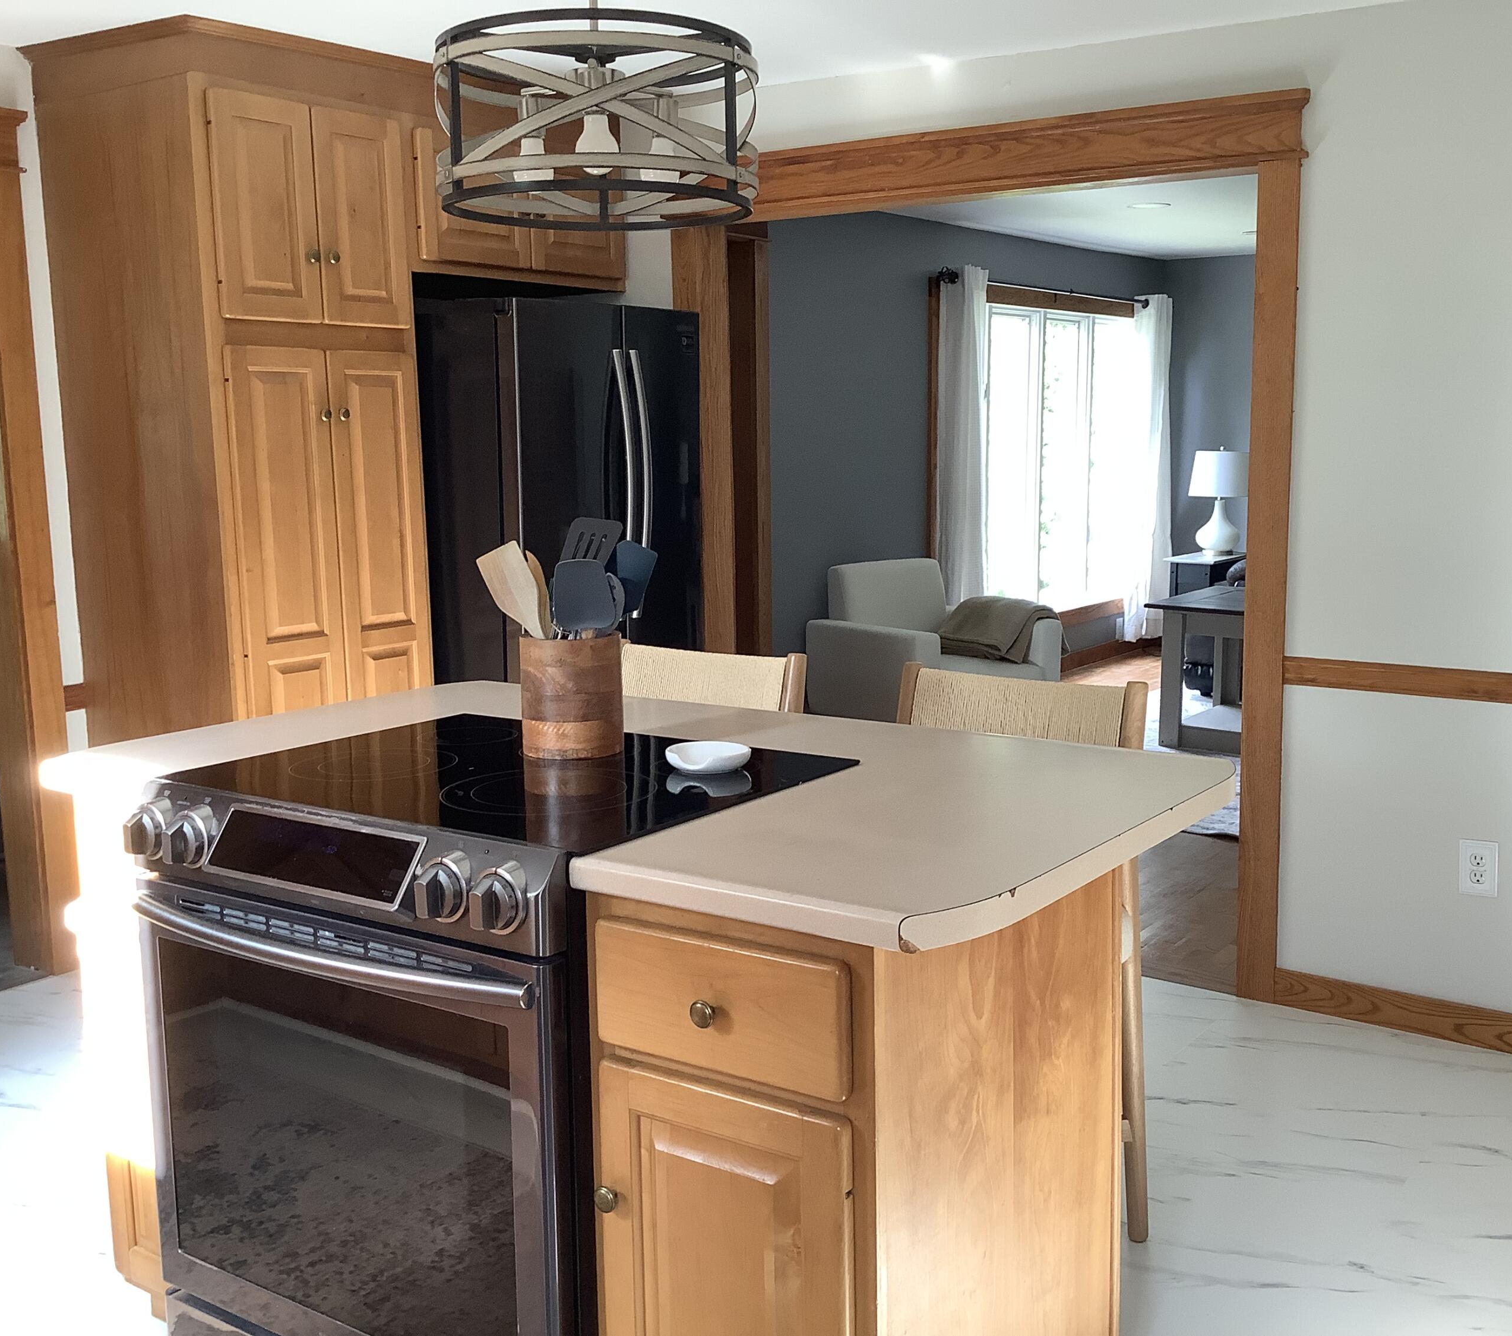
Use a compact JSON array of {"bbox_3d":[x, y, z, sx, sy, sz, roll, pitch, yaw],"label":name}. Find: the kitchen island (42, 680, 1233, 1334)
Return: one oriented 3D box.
[{"bbox_3d":[-0.180,0.599,2.290,1.433,0.935,0.920,5,10,34],"label":"kitchen island"}]

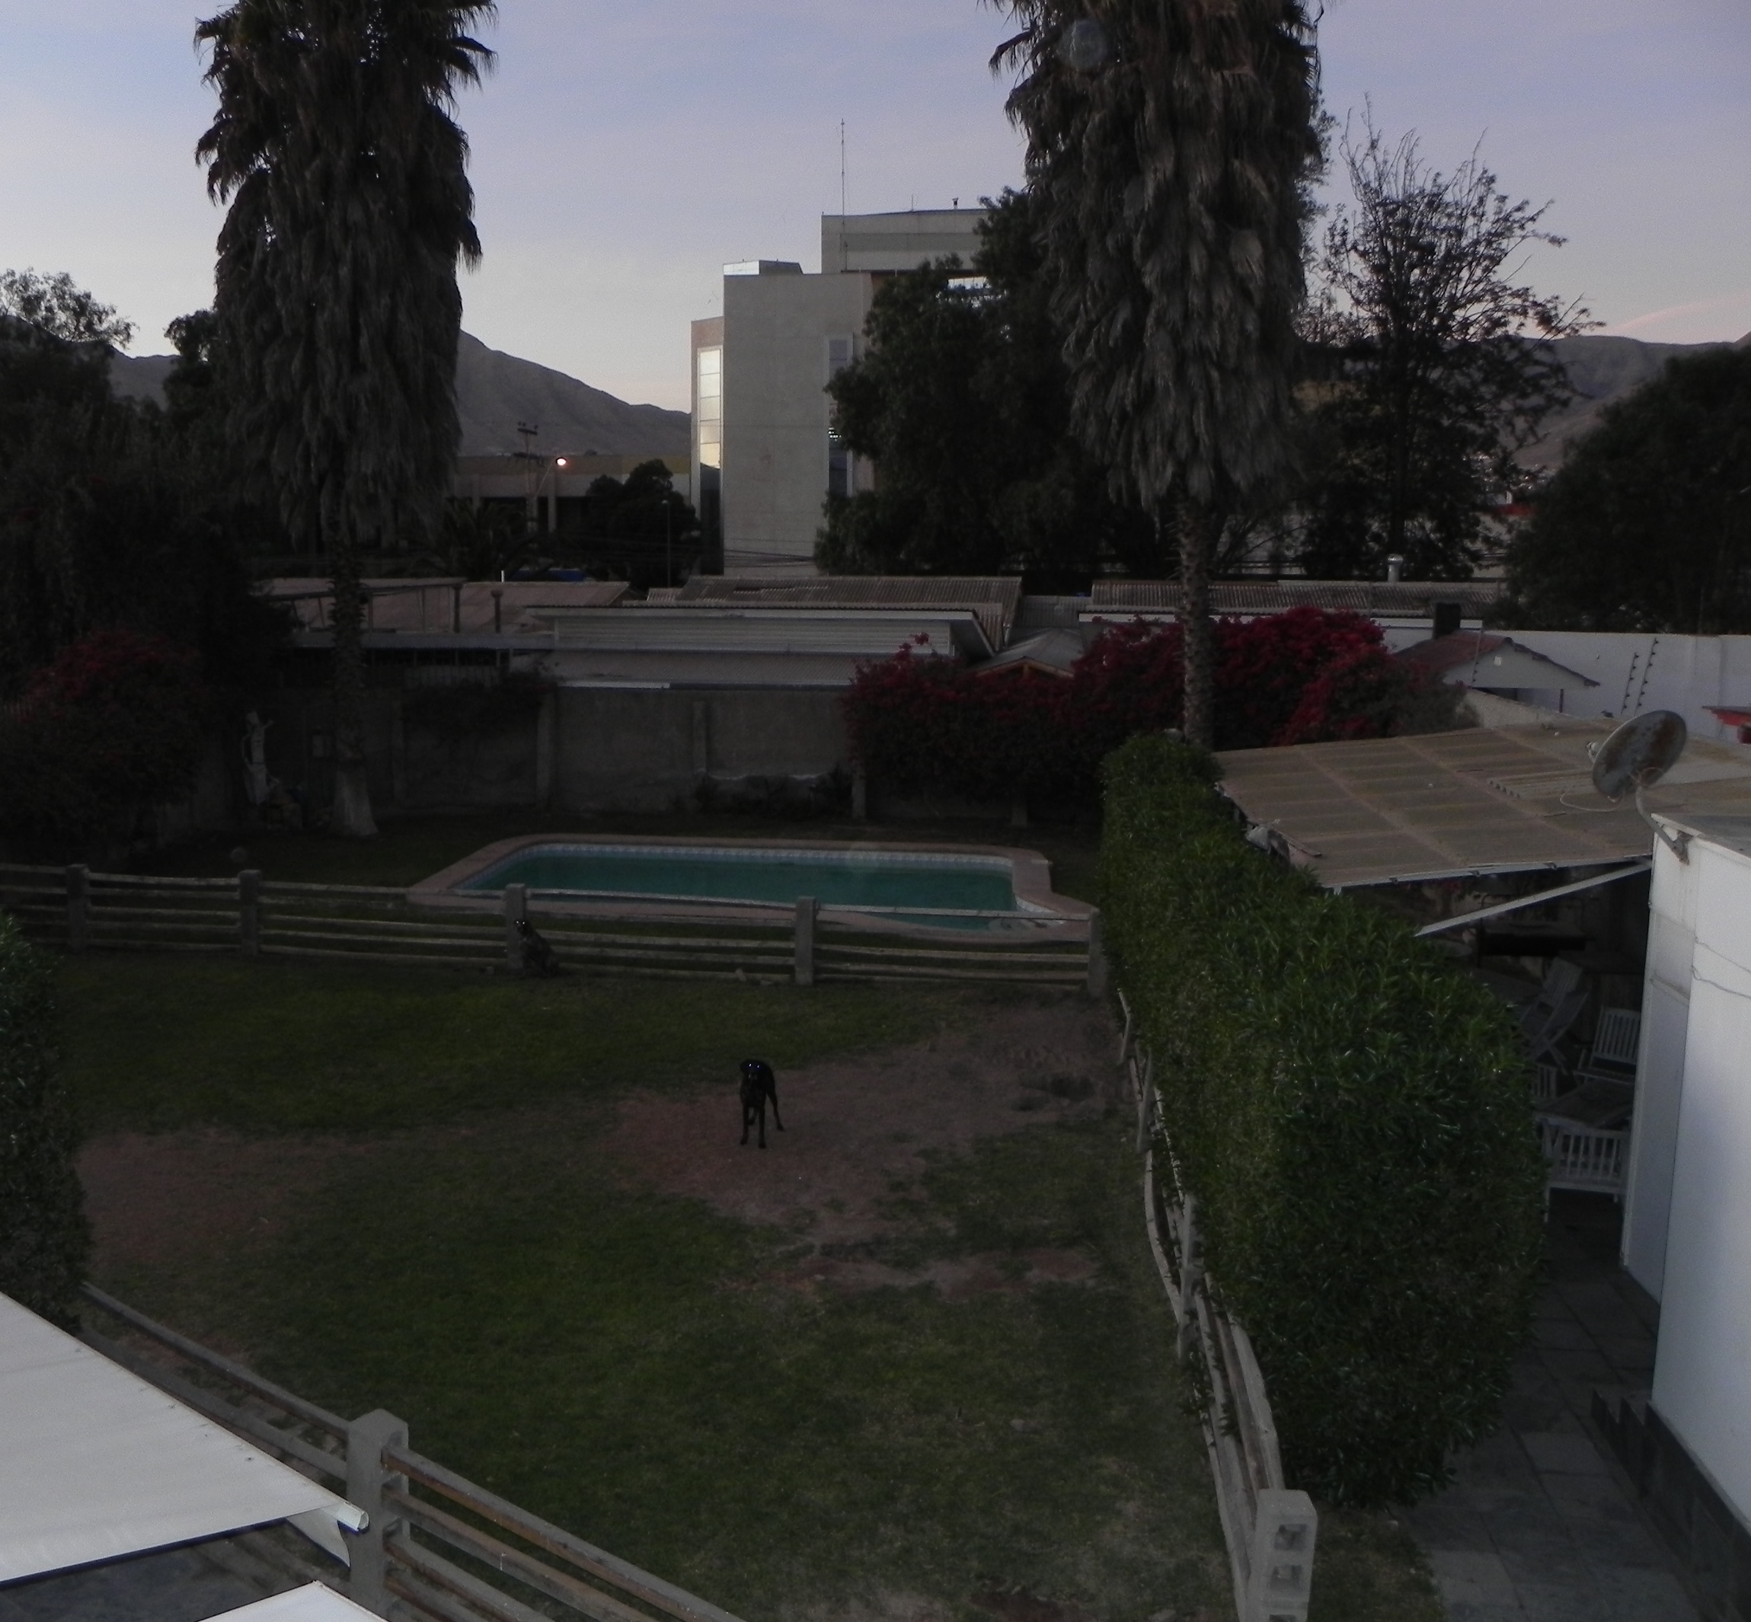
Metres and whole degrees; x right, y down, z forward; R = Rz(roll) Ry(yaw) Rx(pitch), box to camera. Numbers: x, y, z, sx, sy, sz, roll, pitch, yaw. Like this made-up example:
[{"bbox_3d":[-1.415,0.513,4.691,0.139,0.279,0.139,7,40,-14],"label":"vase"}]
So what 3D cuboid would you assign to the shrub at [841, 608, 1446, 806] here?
[{"bbox_3d":[4.674,-1.701,28.919,10.500,3.880,2.300,2,8,5],"label":"shrub"}]

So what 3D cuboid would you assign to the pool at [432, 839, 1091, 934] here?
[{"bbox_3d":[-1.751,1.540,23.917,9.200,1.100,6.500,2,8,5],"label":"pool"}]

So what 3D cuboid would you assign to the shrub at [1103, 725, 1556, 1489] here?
[{"bbox_3d":[3.012,1.245,14.376,1.500,2.400,13.400,2,8,5],"label":"shrub"}]

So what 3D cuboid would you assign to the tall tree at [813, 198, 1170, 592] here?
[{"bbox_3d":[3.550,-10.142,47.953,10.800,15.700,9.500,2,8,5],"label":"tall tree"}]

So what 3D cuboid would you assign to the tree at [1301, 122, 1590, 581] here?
[{"bbox_3d":[15.937,-10.367,45.677,8.200,17.250,7.500,4,8,18],"label":"tree"}]

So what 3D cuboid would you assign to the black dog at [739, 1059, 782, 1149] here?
[{"bbox_3d":[-0.900,2.254,12.794,0.280,0.690,0.850,2,8,7],"label":"black dog"}]

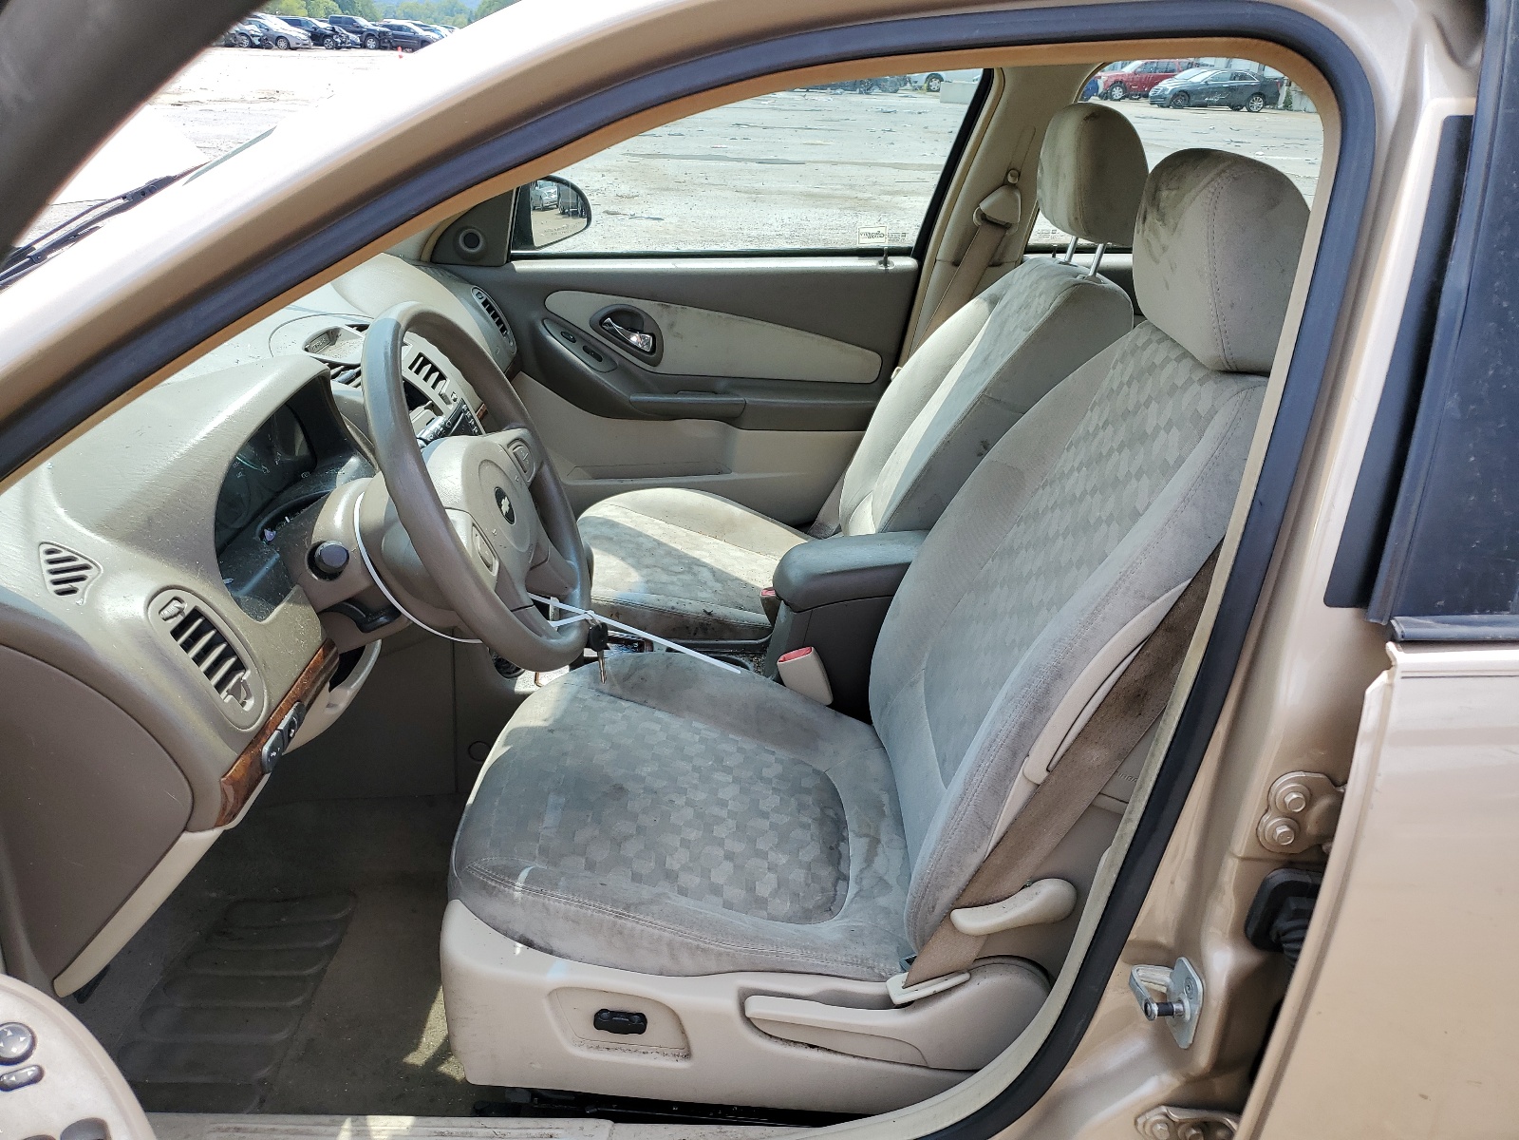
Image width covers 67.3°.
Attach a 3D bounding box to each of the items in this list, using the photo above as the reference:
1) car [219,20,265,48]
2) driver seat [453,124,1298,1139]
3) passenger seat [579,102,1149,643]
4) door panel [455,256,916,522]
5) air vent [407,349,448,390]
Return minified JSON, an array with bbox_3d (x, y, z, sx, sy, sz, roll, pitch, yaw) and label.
[{"bbox_3d":[-27.801,-28.148,59.637,4.600,1.470,1.800,6,25,8],"label":"car"},{"bbox_3d":[0.101,0.040,1.196,0.840,0.940,0.540,2,25,-2],"label":"driver seat"},{"bbox_3d":[0.141,-0.272,1.863,0.860,0.940,0.530,2,25,-2],"label":"passenger seat"},{"bbox_3d":[-0.174,-0.322,2.168,0.930,0.530,0.120,2,25,-2],"label":"door panel"},{"bbox_3d":[-0.457,-0.268,1.554,0.030,0.054,0.077,-32,22,13],"label":"air vent"}]

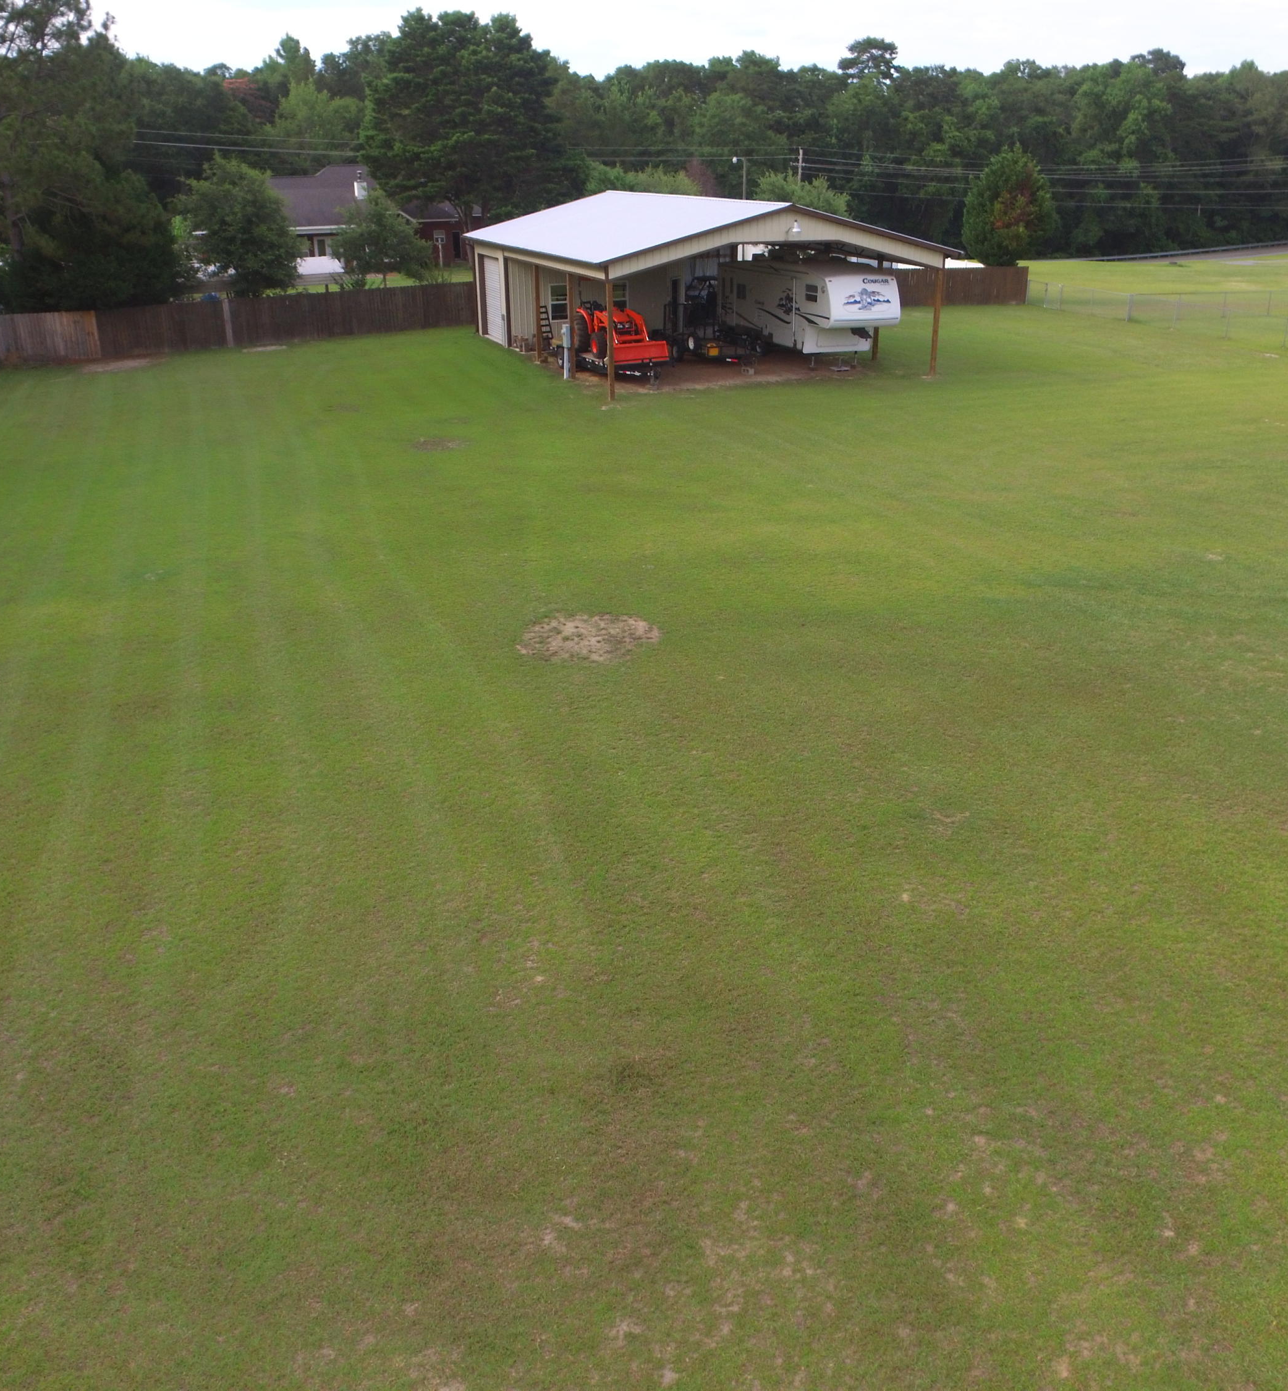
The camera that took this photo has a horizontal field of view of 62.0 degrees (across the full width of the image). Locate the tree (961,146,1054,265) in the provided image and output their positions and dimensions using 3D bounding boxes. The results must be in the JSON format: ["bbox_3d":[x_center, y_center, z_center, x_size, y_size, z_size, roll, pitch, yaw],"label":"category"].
[{"bbox_3d":[25.017,-33.227,73.688,6.060,7.930,6.060,0,26,0],"label":"tree"}]

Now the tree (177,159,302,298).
[{"bbox_3d":[-20.105,-22.692,53.016,5.660,7.220,5.660,0,26,0],"label":"tree"}]

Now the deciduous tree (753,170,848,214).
[{"bbox_3d":[10.592,-31.743,72.179,6.460,6.570,6.460,0,26,0],"label":"deciduous tree"}]

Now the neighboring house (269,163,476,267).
[{"bbox_3d":[-22.695,-35.752,79.852,19.810,6.870,12.120,-13,29,-25],"label":"neighboring house"}]

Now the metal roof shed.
[{"bbox_3d":[1.578,-16.486,42.216,13.470,5.720,16.700,-10,28,-20],"label":"metal roof shed"}]

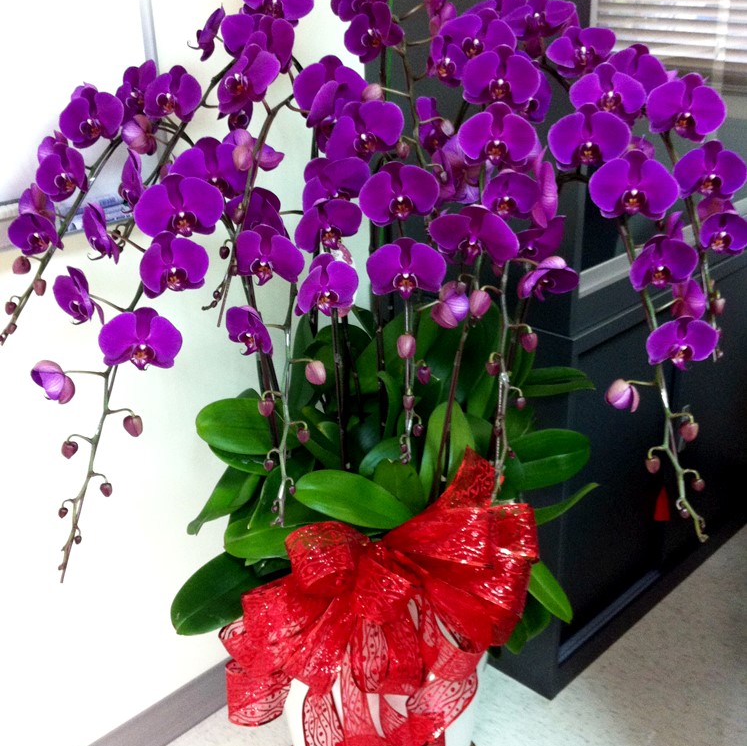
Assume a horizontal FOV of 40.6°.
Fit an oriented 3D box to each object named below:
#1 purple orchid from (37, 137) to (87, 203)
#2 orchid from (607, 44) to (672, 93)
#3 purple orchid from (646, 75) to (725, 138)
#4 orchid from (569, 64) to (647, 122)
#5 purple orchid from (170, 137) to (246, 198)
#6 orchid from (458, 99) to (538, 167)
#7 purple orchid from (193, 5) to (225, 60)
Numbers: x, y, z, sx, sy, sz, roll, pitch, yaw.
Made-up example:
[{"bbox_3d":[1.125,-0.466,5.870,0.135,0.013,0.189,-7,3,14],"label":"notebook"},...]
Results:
[{"bbox_3d":[-0.389,-0.254,1.260,0.076,0.074,0.042,-8,25,-33],"label":"purple orchid"},{"bbox_3d":[0.340,-0.387,1.300,0.089,0.077,0.040,18,23,6],"label":"orchid"},{"bbox_3d":[0.381,-0.325,1.230,0.099,0.083,0.045,10,15,13],"label":"purple orchid"},{"bbox_3d":[0.287,-0.342,1.240,0.094,0.074,0.040,-4,19,12],"label":"orchid"},{"bbox_3d":[-0.203,-0.252,1.250,0.100,0.085,0.045,-8,15,-4],"label":"purple orchid"},{"bbox_3d":[0.147,-0.283,1.200,0.096,0.077,0.045,0,27,6],"label":"orchid"},{"bbox_3d":[-0.197,-0.407,1.210,0.040,0.072,0.085,8,23,-9],"label":"purple orchid"}]

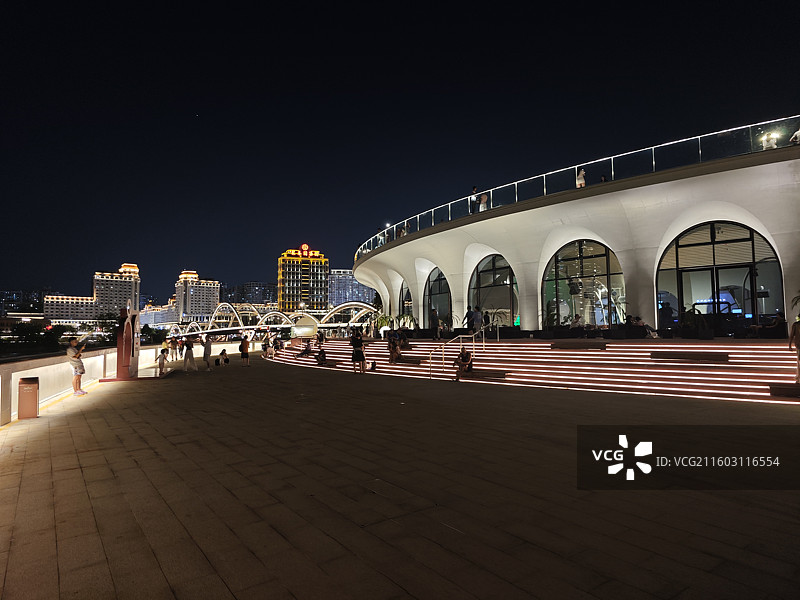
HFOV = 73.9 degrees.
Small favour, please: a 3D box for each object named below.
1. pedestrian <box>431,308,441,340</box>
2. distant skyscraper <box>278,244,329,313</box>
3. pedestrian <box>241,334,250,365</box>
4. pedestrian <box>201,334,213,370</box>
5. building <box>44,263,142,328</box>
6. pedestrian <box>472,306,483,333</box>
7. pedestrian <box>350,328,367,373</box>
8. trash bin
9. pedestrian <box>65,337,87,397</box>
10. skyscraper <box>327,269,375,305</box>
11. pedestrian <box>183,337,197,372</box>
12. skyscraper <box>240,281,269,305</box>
[{"bbox_3d":[1.994,1.399,30.062,0.420,1.700,0.480,-2,-4,20],"label":"pedestrian"},{"bbox_3d":[-92.959,-10.425,512.470,45.000,86.900,18.000,1,-4,-26],"label":"distant skyscraper"},{"bbox_3d":[-8.012,2.641,27.574,0.480,1.630,0.420,-3,-4,30],"label":"pedestrian"},{"bbox_3d":[-9.030,2.466,24.951,0.520,1.630,0.480,0,-3,-10],"label":"pedestrian"},{"bbox_3d":[-301.313,0.311,522.906,20.000,71.900,80.000,-4,-4,42],"label":"building"},{"bbox_3d":[4.213,1.263,28.906,0.500,1.700,0.400,2,-4,-40],"label":"pedestrian"},{"bbox_3d":[-1.717,2.134,21.898,0.500,1.720,0.420,-1,-3,0],"label":"pedestrian"},{"bbox_3d":[-7.751,2.039,11.119,0.310,0.840,0.300,1,-4,-30],"label":"trash bin"},{"bbox_3d":[-9.384,1.923,15.448,0.550,1.650,0.480,1,-4,-32],"label":"pedestrian"},{"bbox_3d":[-58.298,0.928,662.646,60.000,80.800,20.000,0,-4,-18],"label":"skyscraper"},{"bbox_3d":[-9.721,2.448,24.567,0.550,1.640,0.480,0,-4,-20],"label":"pedestrian"},{"bbox_3d":[-213.039,11.025,777.729,38.000,78.000,18.000,0,-4,-20],"label":"skyscraper"}]

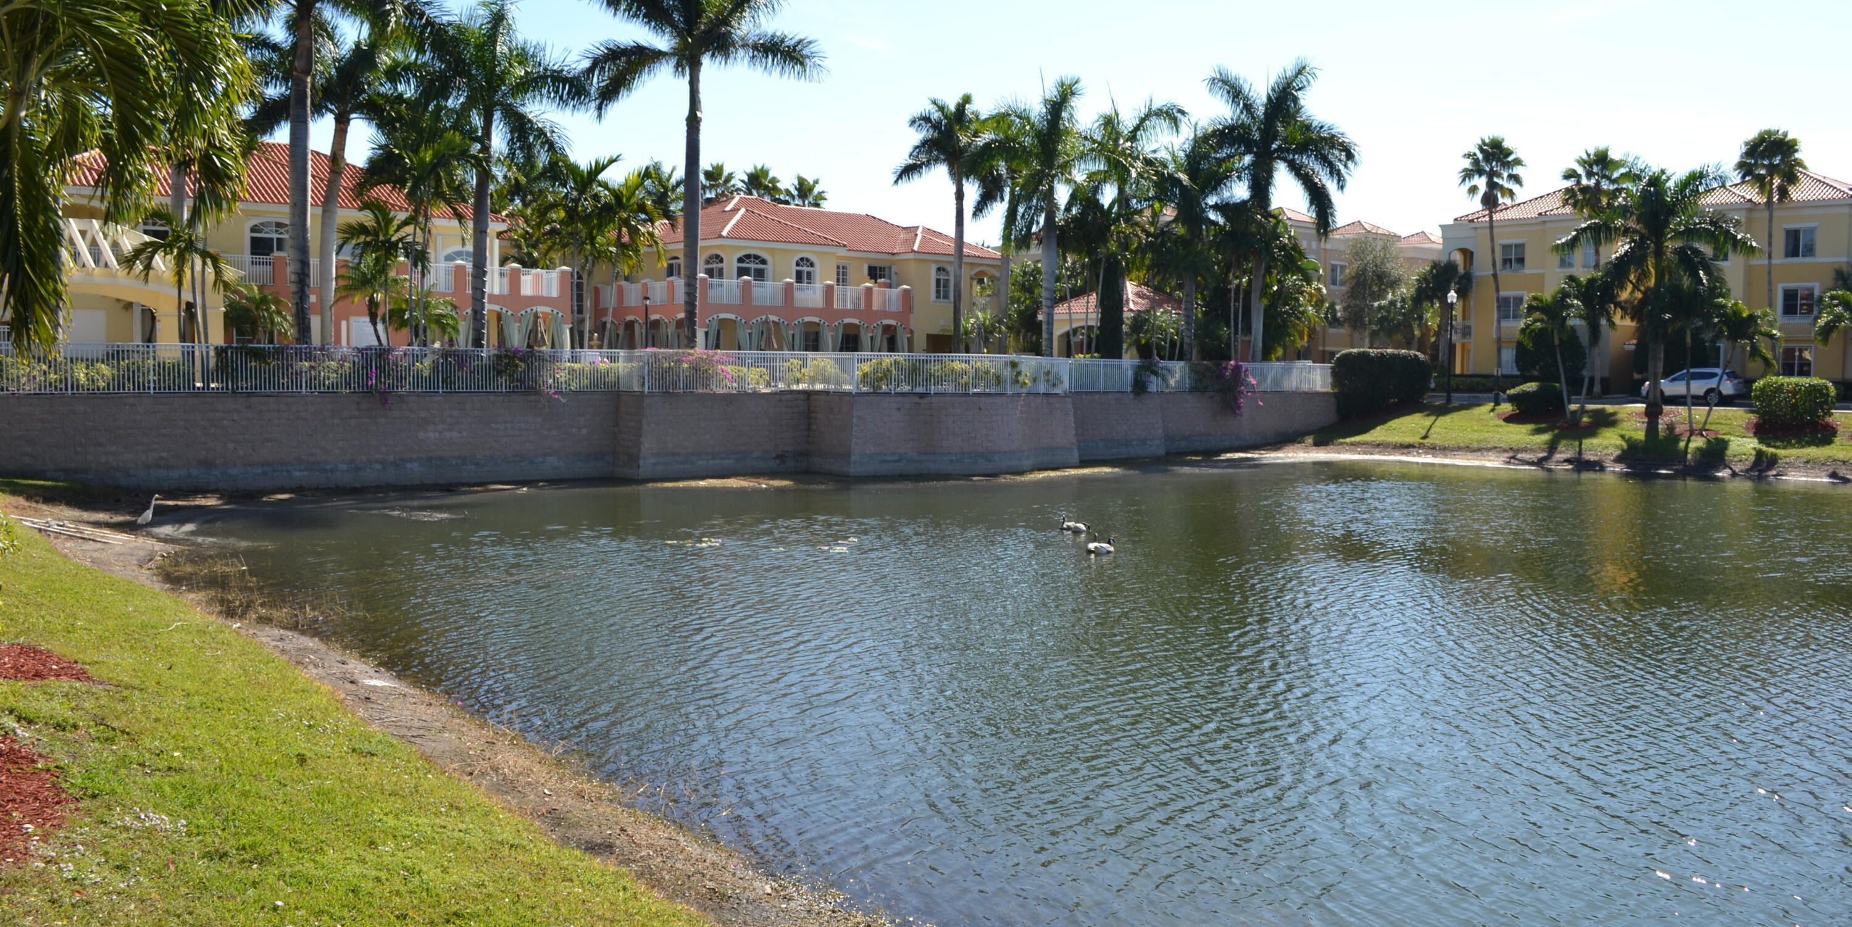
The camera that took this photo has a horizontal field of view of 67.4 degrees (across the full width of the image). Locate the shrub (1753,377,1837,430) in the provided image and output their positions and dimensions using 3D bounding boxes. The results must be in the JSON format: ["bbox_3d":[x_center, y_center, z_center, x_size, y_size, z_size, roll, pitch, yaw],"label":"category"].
[{"bbox_3d":[33.156,-2.348,53.000,2.700,1.850,2.200,2,4,32],"label":"shrub"}]

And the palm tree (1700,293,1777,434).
[{"bbox_3d":[32.465,-3.991,55.500,3.000,5.600,3.000,3,4,30],"label":"palm tree"}]

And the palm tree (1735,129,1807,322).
[{"bbox_3d":[43.314,-10.283,71.500,3.700,13.700,3.700,3,4,31],"label":"palm tree"}]

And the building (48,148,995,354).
[{"bbox_3d":[-16.415,-8.184,62.525,41.000,9.800,16.500,-2,4,-36],"label":"building"}]

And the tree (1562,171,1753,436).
[{"bbox_3d":[30.280,-7.071,57.500,7.200,10.427,7.200,0,3,0],"label":"tree"}]

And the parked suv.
[{"bbox_3d":[37.616,-3.756,68.000,1.840,1.710,4.630,-3,5,-42],"label":"parked suv"}]

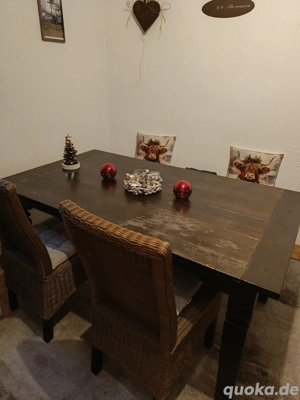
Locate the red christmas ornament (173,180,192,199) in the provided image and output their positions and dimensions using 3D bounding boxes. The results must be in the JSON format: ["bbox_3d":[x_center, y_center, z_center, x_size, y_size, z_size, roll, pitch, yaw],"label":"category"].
[{"bbox_3d":[0.183,-0.056,1.534,0.103,0.103,0.103,1,26,0],"label":"red christmas ornament"}]

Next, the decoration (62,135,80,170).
[{"bbox_3d":[-0.561,-0.338,1.941,0.125,0.233,0.125,16,30,28],"label":"decoration"}]

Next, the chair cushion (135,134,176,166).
[{"bbox_3d":[0.026,-0.364,2.424,0.400,0.400,0.130,16,17,28],"label":"chair cushion"}]

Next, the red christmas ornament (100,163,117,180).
[{"bbox_3d":[-0.263,-0.180,1.772,0.103,0.103,0.103,1,26,0],"label":"red christmas ornament"}]

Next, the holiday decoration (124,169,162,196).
[{"bbox_3d":[-0.036,-0.113,1.672,0.234,0.078,0.234,1,26,0],"label":"holiday decoration"}]

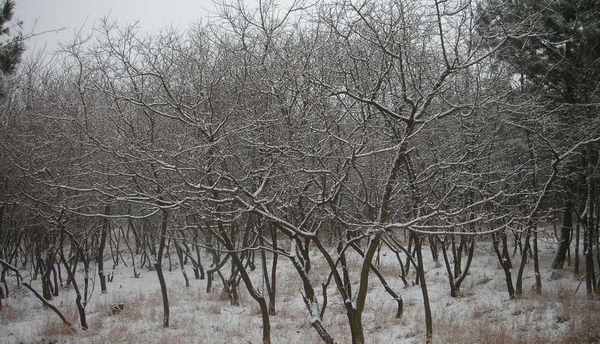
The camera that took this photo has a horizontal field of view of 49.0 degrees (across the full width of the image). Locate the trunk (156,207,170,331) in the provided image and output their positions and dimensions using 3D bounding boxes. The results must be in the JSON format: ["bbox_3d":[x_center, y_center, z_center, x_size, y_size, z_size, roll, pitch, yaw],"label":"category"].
[{"bbox_3d":[-1.658,1.172,8.000,0.162,1.433,0.150,0,-2,0],"label":"trunk"}]

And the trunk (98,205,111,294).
[{"bbox_3d":[-3.146,1.247,10.600,0.183,1.416,0.170,0,-2,0],"label":"trunk"}]

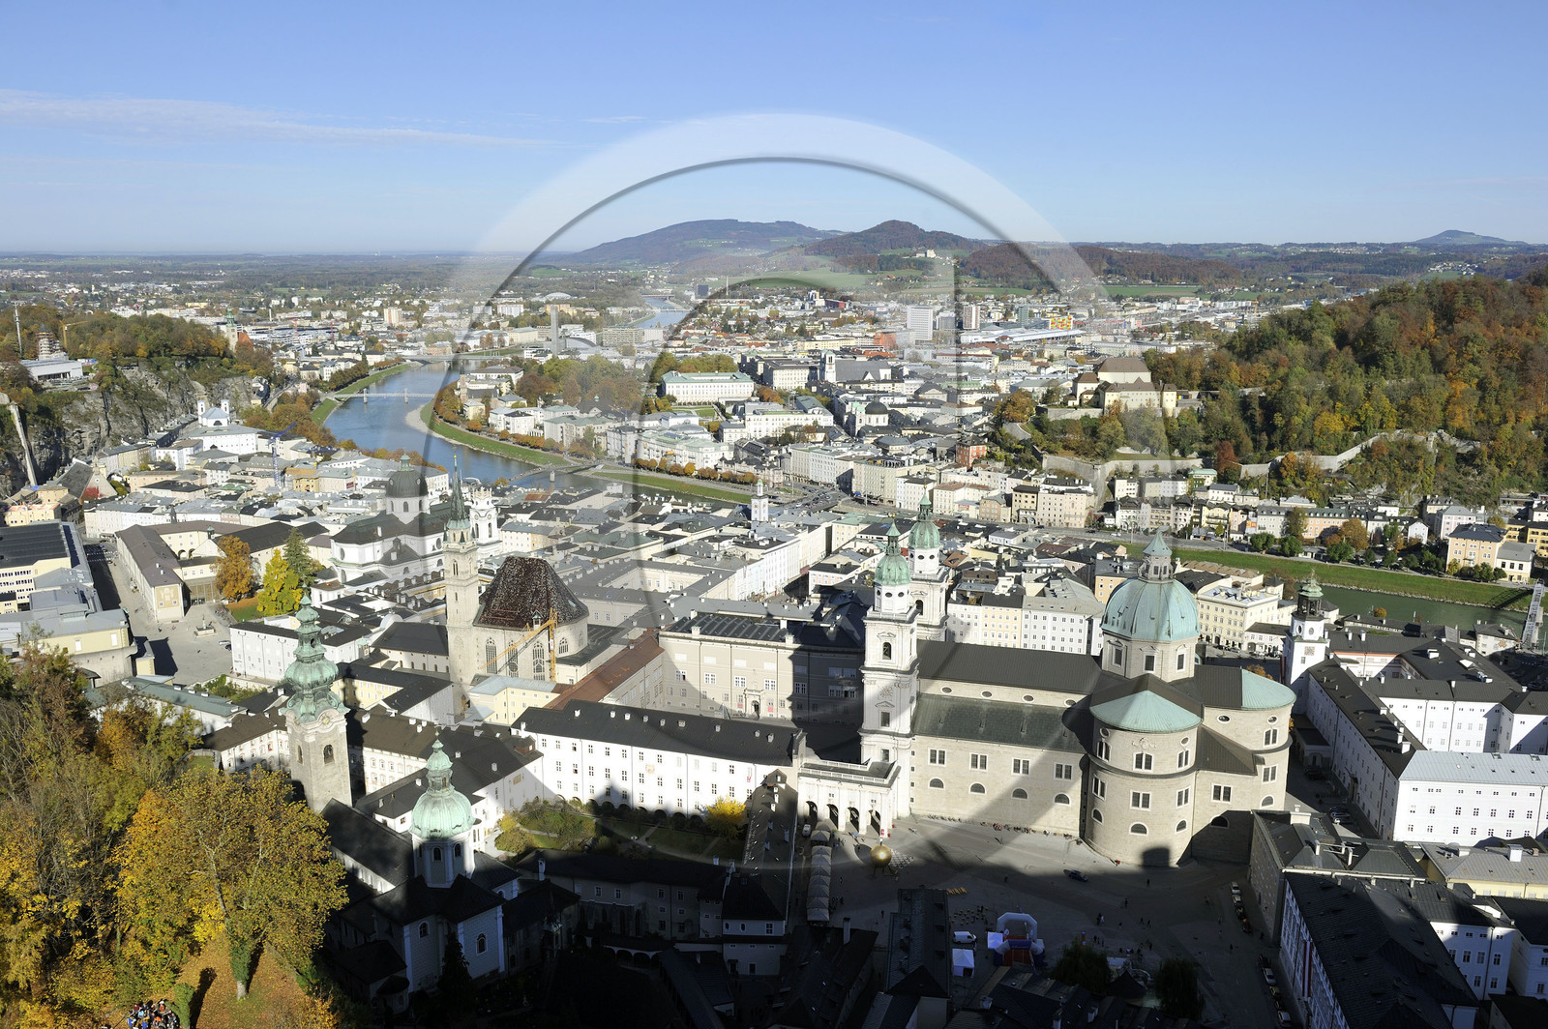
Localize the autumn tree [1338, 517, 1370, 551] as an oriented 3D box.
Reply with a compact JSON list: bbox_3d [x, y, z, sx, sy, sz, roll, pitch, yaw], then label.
[{"bbox_3d":[293.625,10.591,630.975,14.200,17.500,14.000,0,12,0],"label":"autumn tree"}]

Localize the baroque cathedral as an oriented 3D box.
[{"bbox_3d":[78.240,36.270,322.360,106.500,79.000,69.000,4,13,17],"label":"baroque cathedral"}]

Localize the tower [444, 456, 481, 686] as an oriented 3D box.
[{"bbox_3d":[-94.170,22.240,376.320,7.800,80.000,7.800,4,13,18],"label":"tower"}]

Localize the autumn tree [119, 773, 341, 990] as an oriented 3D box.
[{"bbox_3d":[-49.494,34.654,114.688,19.800,21.800,19.500,0,12,0],"label":"autumn tree"}]

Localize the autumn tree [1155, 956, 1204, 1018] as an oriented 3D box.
[{"bbox_3d":[79.533,92.065,243.952,8.700,10.700,8.600,0,12,0],"label":"autumn tree"}]

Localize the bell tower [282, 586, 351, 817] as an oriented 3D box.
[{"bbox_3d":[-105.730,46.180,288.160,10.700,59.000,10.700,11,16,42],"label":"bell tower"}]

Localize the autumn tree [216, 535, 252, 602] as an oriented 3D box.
[{"bbox_3d":[-231.680,22.790,537.970,15.670,28.020,15.670,-5,13,-23],"label":"autumn tree"}]

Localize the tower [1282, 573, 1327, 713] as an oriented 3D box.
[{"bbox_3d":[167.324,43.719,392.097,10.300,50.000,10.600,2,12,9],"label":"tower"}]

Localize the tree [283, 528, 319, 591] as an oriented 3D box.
[{"bbox_3d":[-205.152,21.303,538.480,14.300,30.500,14.000,0,12,0],"label":"tree"}]

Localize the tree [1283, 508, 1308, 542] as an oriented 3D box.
[{"bbox_3d":[269.860,5.360,646.210,11.920,18.630,11.920,5,13,23],"label":"tree"}]

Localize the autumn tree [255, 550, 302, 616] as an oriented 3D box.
[{"bbox_3d":[-206.190,27.890,521.240,18.220,25.120,18.220,-5,13,-22],"label":"autumn tree"}]

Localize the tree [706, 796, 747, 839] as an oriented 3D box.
[{"bbox_3d":[-11.750,74.940,305.390,9.800,9.600,9.800,0,12,-2],"label":"tree"}]

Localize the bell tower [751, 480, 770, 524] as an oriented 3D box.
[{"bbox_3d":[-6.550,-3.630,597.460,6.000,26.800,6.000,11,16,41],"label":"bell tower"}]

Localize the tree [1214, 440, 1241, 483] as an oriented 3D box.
[{"bbox_3d":[260.830,-31.320,718.010,14.640,23.300,14.640,4,13,20],"label":"tree"}]

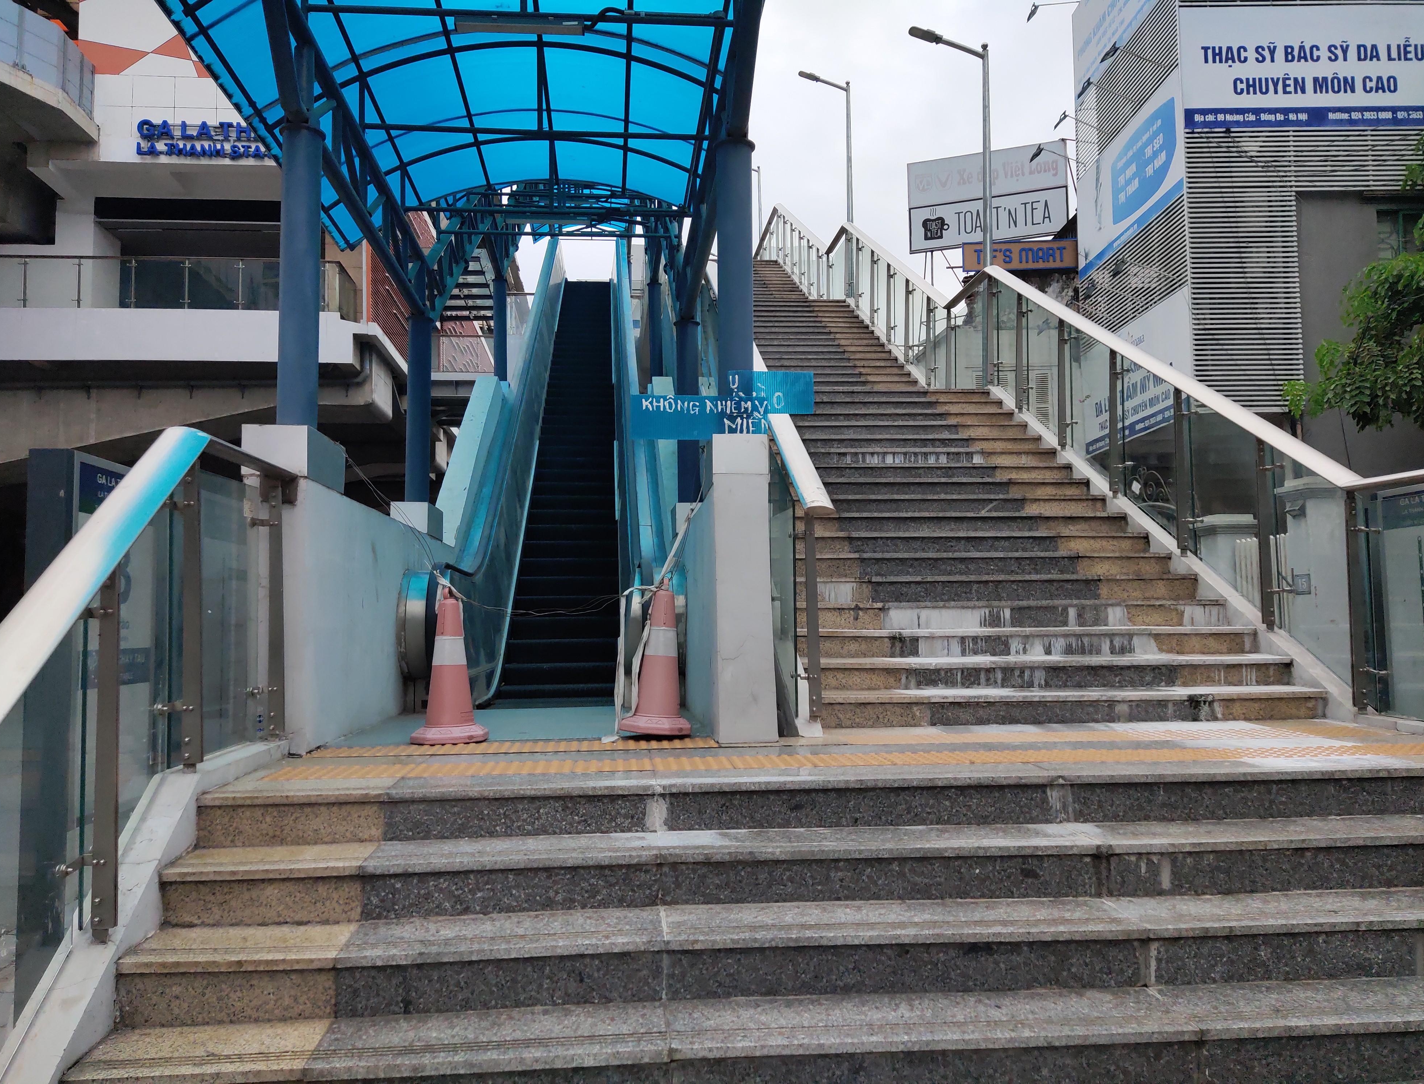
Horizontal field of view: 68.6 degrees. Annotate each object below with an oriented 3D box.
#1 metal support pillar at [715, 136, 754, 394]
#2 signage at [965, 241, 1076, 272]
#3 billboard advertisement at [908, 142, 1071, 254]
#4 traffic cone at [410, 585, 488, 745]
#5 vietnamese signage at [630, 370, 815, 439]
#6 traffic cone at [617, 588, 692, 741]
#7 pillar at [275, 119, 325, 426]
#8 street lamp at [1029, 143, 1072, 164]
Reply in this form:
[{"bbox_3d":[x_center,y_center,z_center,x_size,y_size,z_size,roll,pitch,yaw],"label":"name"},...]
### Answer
[{"bbox_3d":[0.106,-1.163,4.827,0.180,1.409,0.180,0,-4,-6],"label":"metal support pillar"},{"bbox_3d":[5.173,-4.797,17.501,1.875,0.489,0.200,-1,-4,6],"label":"signage"},{"bbox_3d":[6.314,-7.931,24.016,3.533,2.147,0.250,-2,-4,20],"label":"billboard advertisement"},{"bbox_3d":[-1.177,0.548,4.670,0.350,0.690,0.350,0,-4,-6],"label":"traffic cone"},{"bbox_3d":[0.050,-0.615,4.672,0.832,0.320,0.040,0,-4,-6],"label":"vietnamese signage"},{"bbox_3d":[-0.249,0.542,4.750,0.345,0.690,0.345,3,-5,-6],"label":"traffic cone"},{"bbox_3d":[-1.839,-1.162,4.664,0.180,1.419,0.180,0,-4,-6],"label":"pillar"},{"bbox_3d":[5.494,-6.298,16.900,0.700,0.320,0.220,0,-4,0],"label":"street lamp"}]

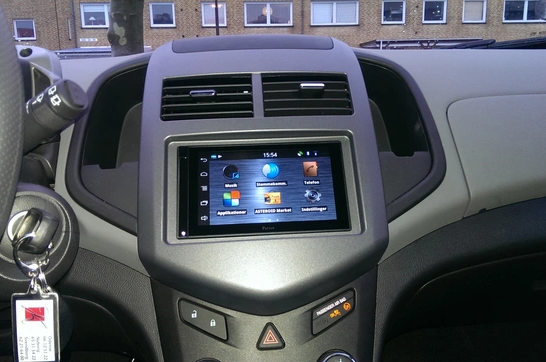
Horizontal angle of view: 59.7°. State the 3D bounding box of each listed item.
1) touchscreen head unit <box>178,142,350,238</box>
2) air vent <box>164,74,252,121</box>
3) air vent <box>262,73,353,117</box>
[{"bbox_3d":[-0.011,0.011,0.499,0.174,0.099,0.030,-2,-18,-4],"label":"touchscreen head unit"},{"bbox_3d":[-0.071,-0.087,0.527,0.099,0.055,0.030,-2,-23,-4],"label":"air vent"},{"bbox_3d":[0.037,-0.092,0.534,0.098,0.056,0.030,-2,-23,-4],"label":"air vent"}]

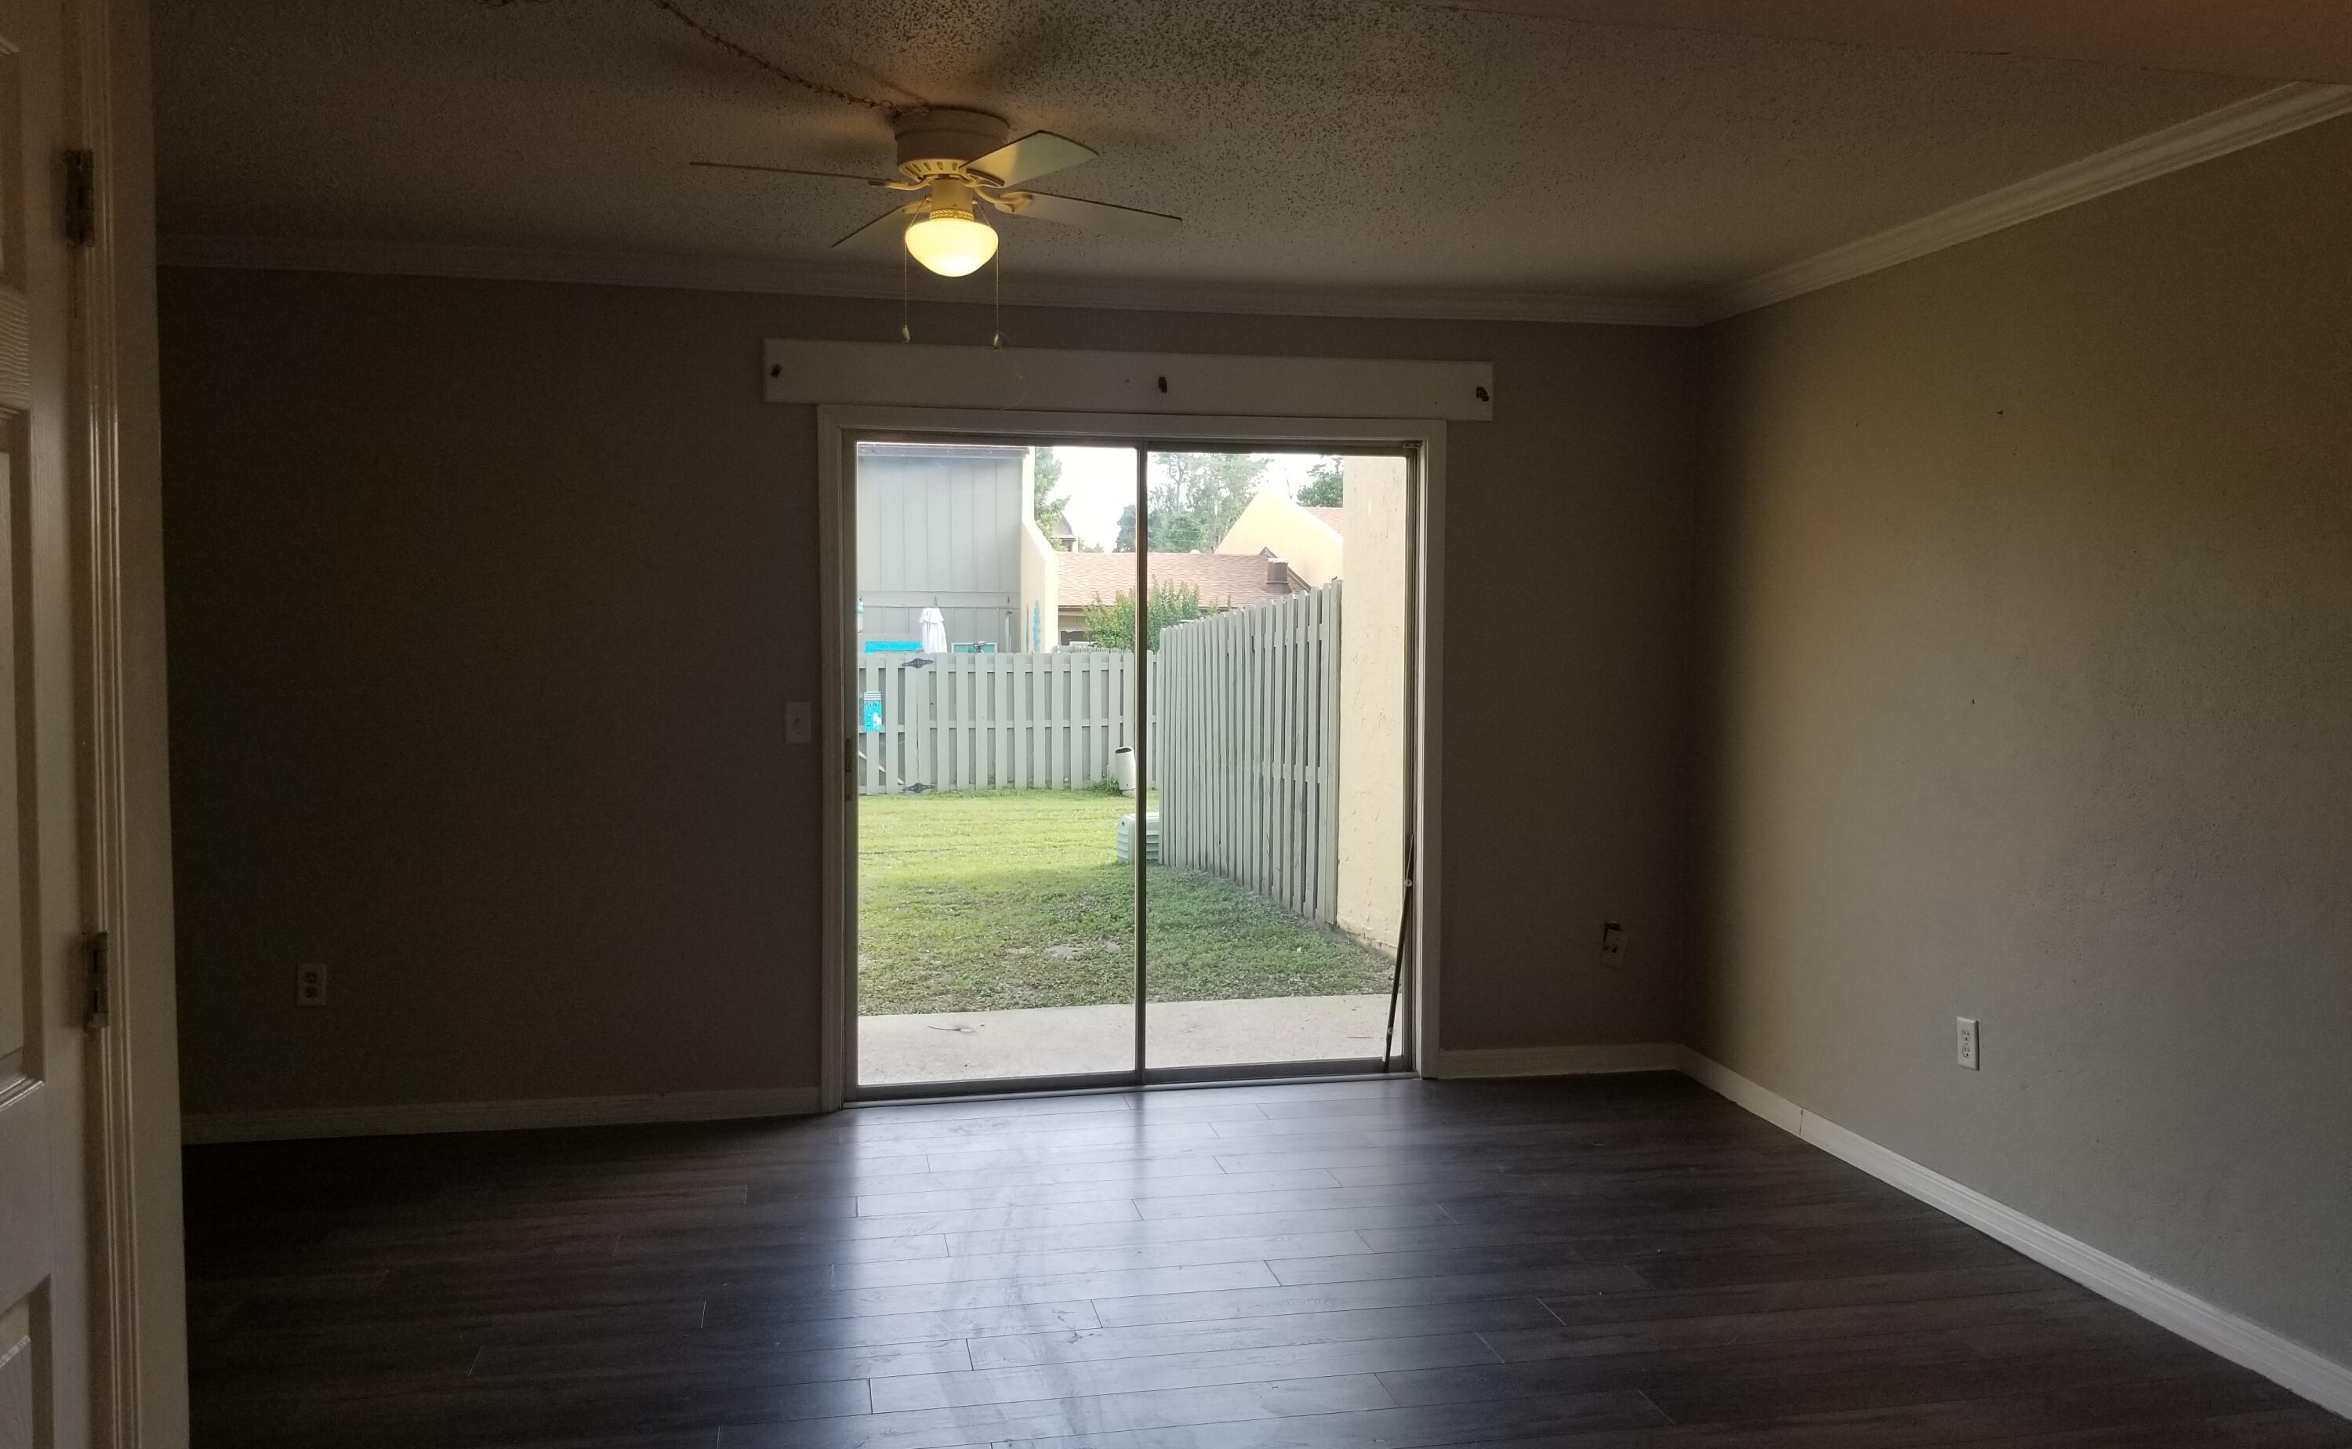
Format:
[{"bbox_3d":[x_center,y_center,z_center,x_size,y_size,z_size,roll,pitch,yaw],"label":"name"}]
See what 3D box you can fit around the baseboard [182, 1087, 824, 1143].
[{"bbox_3d":[-1.940,1.105,5.009,1.847,0.082,0.015,0,3,-11],"label":"baseboard"}]

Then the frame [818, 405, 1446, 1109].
[{"bbox_3d":[-0.108,0.100,5.370,1.903,2.063,0.110,0,3,-11],"label":"frame"}]

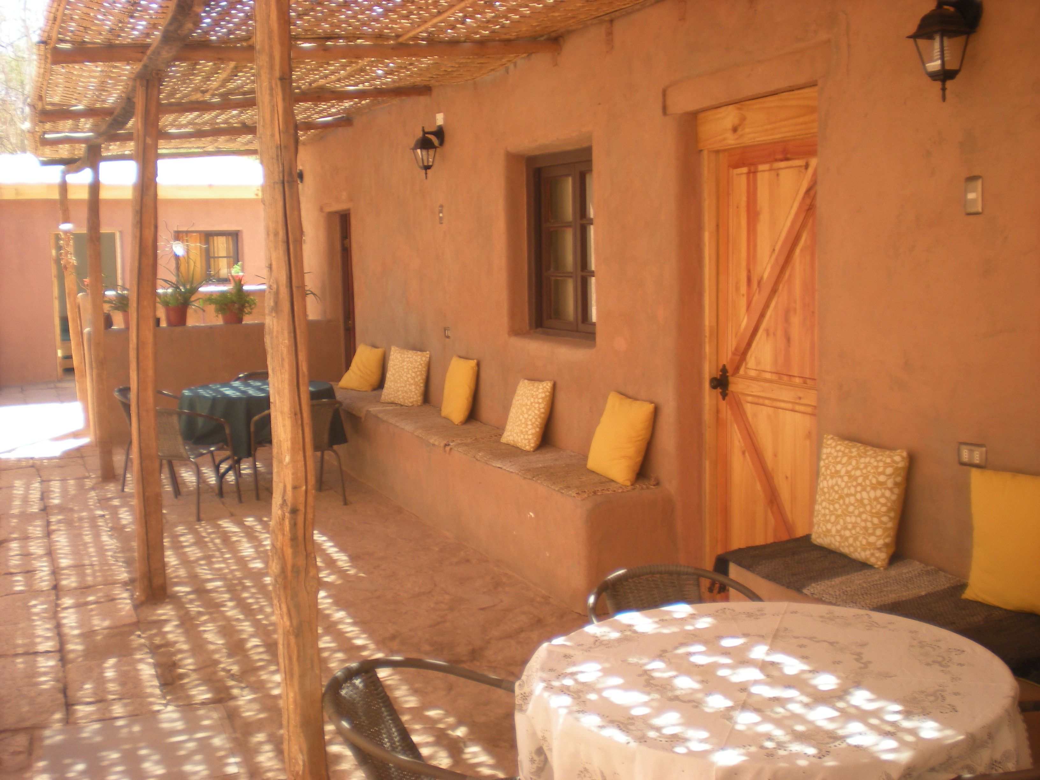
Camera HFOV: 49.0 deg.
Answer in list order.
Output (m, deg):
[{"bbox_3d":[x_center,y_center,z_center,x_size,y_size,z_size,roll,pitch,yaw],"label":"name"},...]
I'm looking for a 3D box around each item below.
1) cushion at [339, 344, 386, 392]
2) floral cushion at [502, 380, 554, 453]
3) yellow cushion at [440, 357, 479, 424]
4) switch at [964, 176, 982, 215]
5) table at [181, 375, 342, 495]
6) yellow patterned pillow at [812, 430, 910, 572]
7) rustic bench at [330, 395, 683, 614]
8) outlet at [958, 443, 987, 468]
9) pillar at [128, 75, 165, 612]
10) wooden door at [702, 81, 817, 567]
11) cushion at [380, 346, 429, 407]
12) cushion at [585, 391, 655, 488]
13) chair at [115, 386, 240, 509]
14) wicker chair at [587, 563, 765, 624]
[{"bbox_3d":[-1.272,-0.180,9.321,0.125,0.410,0.410,30,-14,-39],"label":"cushion"},{"bbox_3d":[0.046,0.131,6.474,0.120,0.385,0.390,18,-2,-25],"label":"floral cushion"},{"bbox_3d":[-0.402,-0.003,7.447,0.125,0.410,0.410,14,1,-24],"label":"yellow cushion"},{"bbox_3d":[1.412,-0.605,3.553,0.014,0.116,0.073,-4,8,-24],"label":"switch"},{"bbox_3d":[-1.830,0.339,8.218,1.080,0.715,1.080,-4,8,-24],"label":"table"},{"bbox_3d":[1.168,0.377,3.979,0.125,0.410,0.410,8,2,-25],"label":"yellow patterned pillow"},{"bbox_3d":[-0.581,0.475,7.545,0.478,0.556,5.131,-4,8,-24],"label":"rustic bench"},{"bbox_3d":[1.439,0.208,3.630,0.014,0.074,0.116,-4,8,-24],"label":"outlet"},{"bbox_3d":[-1.755,-0.222,5.401,0.140,2.458,0.140,-2,7,-22],"label":"pillar"},{"bbox_3d":[1.057,-0.089,4.849,0.090,2.260,1.023,-4,8,-24],"label":"wooden door"},{"bbox_3d":[-0.845,-0.097,8.368,0.400,0.400,0.120,5,-8,43],"label":"cushion"},{"bbox_3d":[0.478,0.228,5.419,0.125,0.410,0.410,18,-2,-25],"label":"cushion"},{"bbox_3d":[-2.182,0.417,7.438,0.570,0.740,0.580,2,7,22],"label":"chair"},{"bbox_3d":[0.466,0.900,3.121,0.570,0.740,0.580,-2,7,-9],"label":"wicker chair"}]

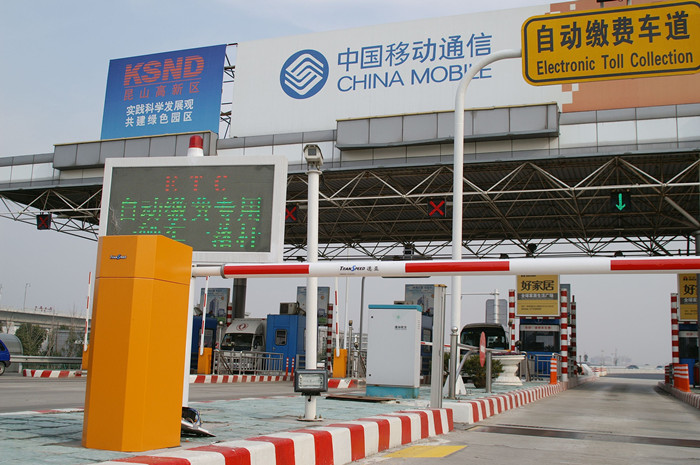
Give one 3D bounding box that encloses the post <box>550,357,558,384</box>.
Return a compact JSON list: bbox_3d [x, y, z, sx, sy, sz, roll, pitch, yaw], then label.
[{"bbox_3d":[6.077,4.134,20.818,0.190,0.766,0.190,-1,-11,21],"label":"post"}]

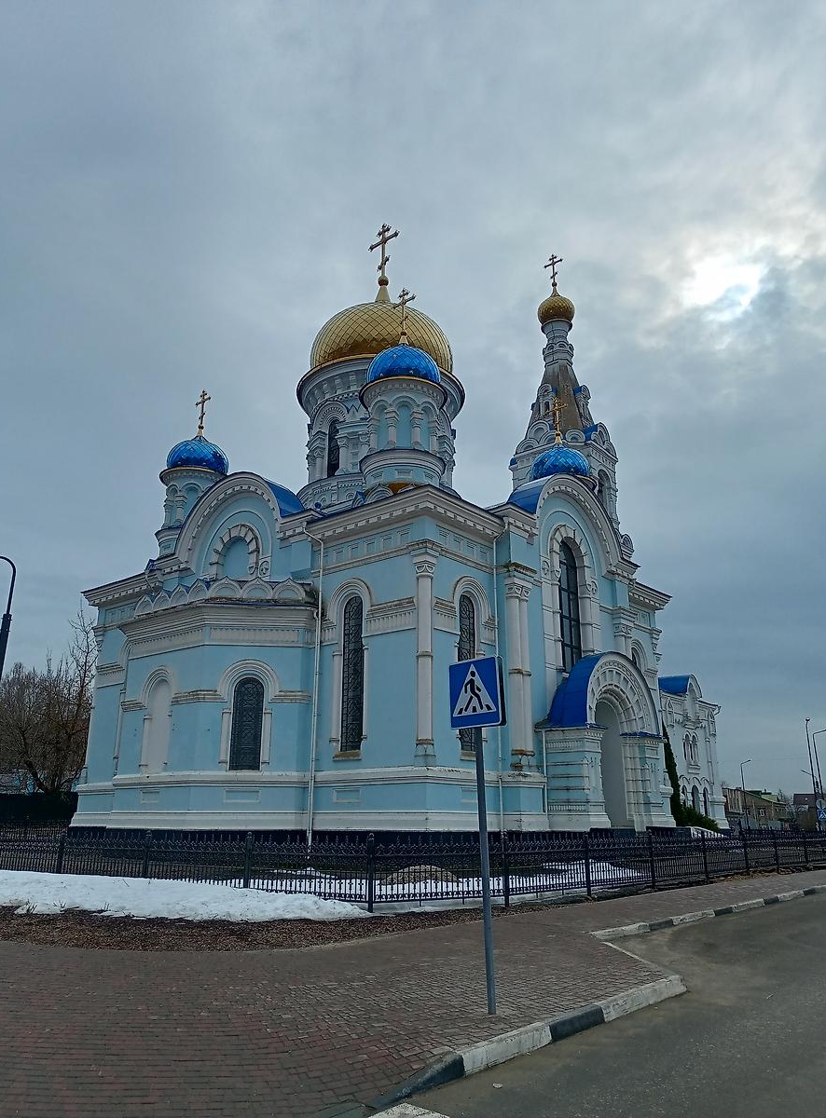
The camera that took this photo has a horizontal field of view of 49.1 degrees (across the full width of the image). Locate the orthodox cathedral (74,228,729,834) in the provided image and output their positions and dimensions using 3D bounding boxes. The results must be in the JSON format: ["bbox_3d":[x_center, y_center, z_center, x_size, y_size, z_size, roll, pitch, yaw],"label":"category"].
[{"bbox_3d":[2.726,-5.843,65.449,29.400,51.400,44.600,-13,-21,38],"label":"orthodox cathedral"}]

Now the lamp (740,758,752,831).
[{"bbox_3d":[34.647,24.907,92.645,1.250,8.410,0.250,-4,-17,13],"label":"lamp"}]

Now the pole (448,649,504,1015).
[{"bbox_3d":[0.721,2.634,8.848,0.130,3.300,0.700,15,-23,-40],"label":"pole"}]

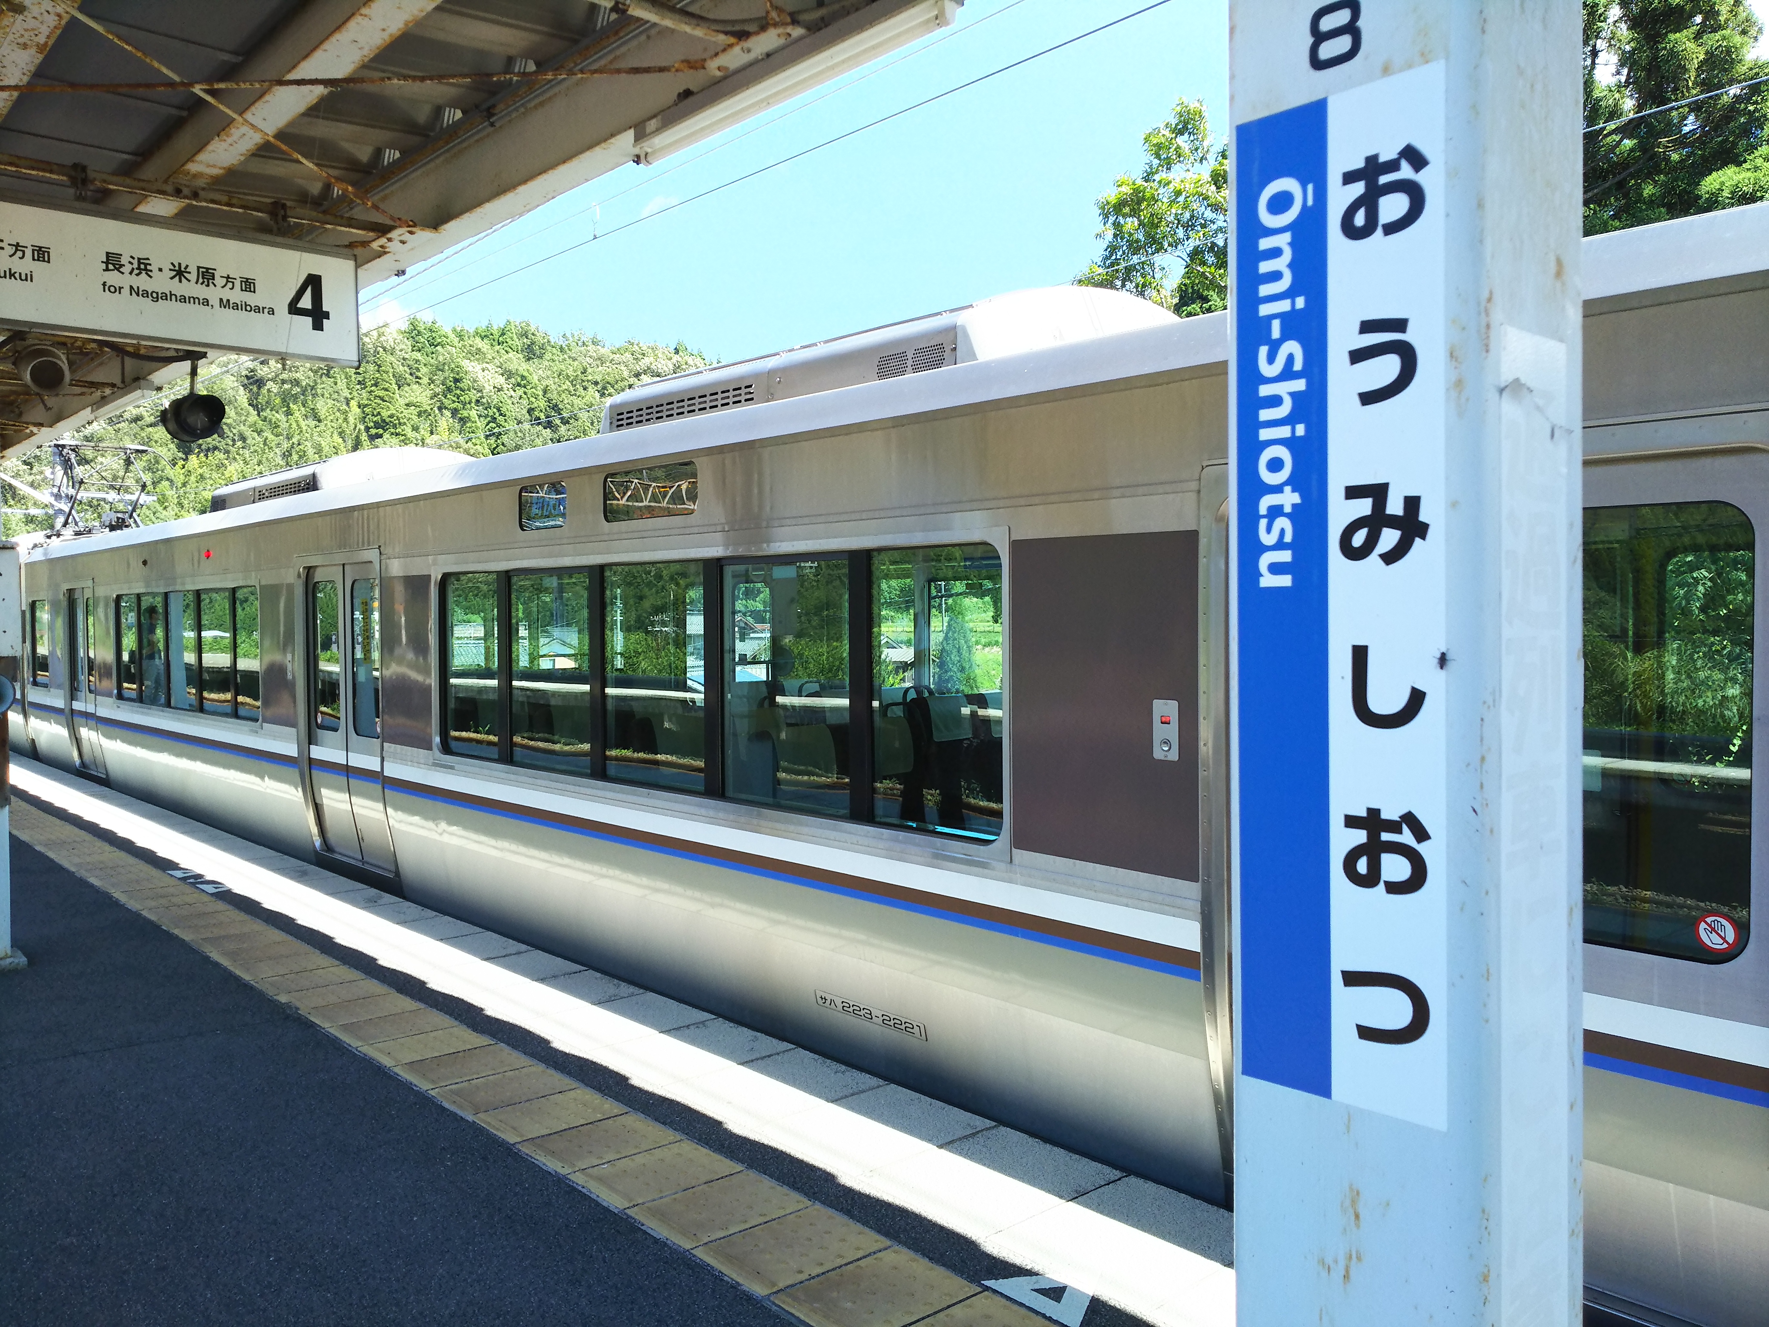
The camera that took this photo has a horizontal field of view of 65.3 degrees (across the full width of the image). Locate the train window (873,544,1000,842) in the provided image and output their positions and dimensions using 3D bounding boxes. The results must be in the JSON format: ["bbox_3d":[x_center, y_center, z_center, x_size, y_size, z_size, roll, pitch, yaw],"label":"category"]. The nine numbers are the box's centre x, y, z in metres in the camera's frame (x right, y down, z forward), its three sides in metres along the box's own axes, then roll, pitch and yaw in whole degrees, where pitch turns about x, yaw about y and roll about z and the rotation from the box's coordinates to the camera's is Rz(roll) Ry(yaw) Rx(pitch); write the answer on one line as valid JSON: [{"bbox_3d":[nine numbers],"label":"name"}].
[{"bbox_3d":[0.166,0.087,4.423,0.050,0.904,0.624,-2,3,-41],"label":"train window"}]

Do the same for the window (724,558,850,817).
[{"bbox_3d":[-0.364,0.071,5.025,0.050,0.895,0.762,-2,3,-41],"label":"window"}]

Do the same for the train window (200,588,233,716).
[{"bbox_3d":[-4.962,-0.087,10.245,0.050,0.910,0.805,-2,3,-41],"label":"train window"}]

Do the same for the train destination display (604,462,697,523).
[{"bbox_3d":[-0.966,-0.696,5.678,0.050,0.199,0.713,-2,3,-41],"label":"train destination display"}]

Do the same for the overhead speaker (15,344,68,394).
[{"bbox_3d":[-3.795,-1.329,6.215,0.220,0.220,0.250,-3,13,-32],"label":"overhead speaker"}]

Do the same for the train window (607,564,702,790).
[{"bbox_3d":[-0.953,0.047,5.693,0.050,0.898,0.760,-2,3,-41],"label":"train window"}]

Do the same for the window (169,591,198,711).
[{"bbox_3d":[-5.538,-0.106,10.900,0.050,0.912,0.800,-2,3,-41],"label":"window"}]

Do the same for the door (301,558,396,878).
[{"bbox_3d":[-3.253,0.321,8.411,0.100,1.860,1.320,-4,4,-41],"label":"door"}]

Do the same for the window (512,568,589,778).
[{"bbox_3d":[-1.546,0.031,6.366,0.050,0.895,0.764,-2,3,-41],"label":"window"}]

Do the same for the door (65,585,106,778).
[{"bbox_3d":[-7.864,0.165,13.646,0.100,1.860,1.320,-4,4,-41],"label":"door"}]

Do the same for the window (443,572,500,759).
[{"bbox_3d":[-2.088,0.007,6.982,0.050,0.911,0.673,-2,3,-41],"label":"window"}]

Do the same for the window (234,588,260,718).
[{"bbox_3d":[-4.462,-0.070,9.677,0.050,0.904,0.590,-2,3,-41],"label":"window"}]

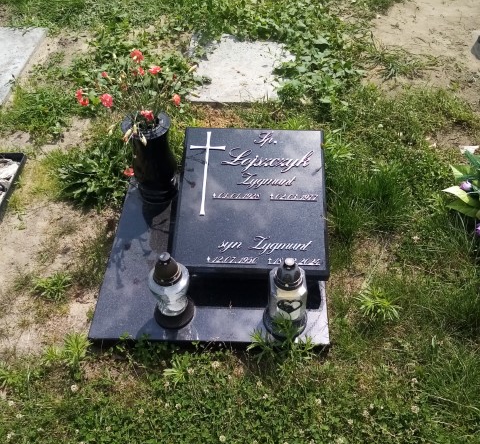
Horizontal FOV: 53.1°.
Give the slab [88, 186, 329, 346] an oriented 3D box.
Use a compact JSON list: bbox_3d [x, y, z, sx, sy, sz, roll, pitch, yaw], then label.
[{"bbox_3d":[-0.086,0.112,1.785,0.763,0.061,0.760,1,48,2],"label":"slab"}]

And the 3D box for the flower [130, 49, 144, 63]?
[{"bbox_3d":[-0.325,-0.529,1.526,0.040,0.038,0.040,1,48,2],"label":"flower"}]

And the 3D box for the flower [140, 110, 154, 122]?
[{"bbox_3d":[-0.321,-0.366,1.666,0.041,0.038,0.041,1,48,2],"label":"flower"}]

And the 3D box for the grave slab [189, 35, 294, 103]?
[{"bbox_3d":[0.032,-0.864,2.731,0.623,0.076,0.745,1,48,2],"label":"grave slab"}]

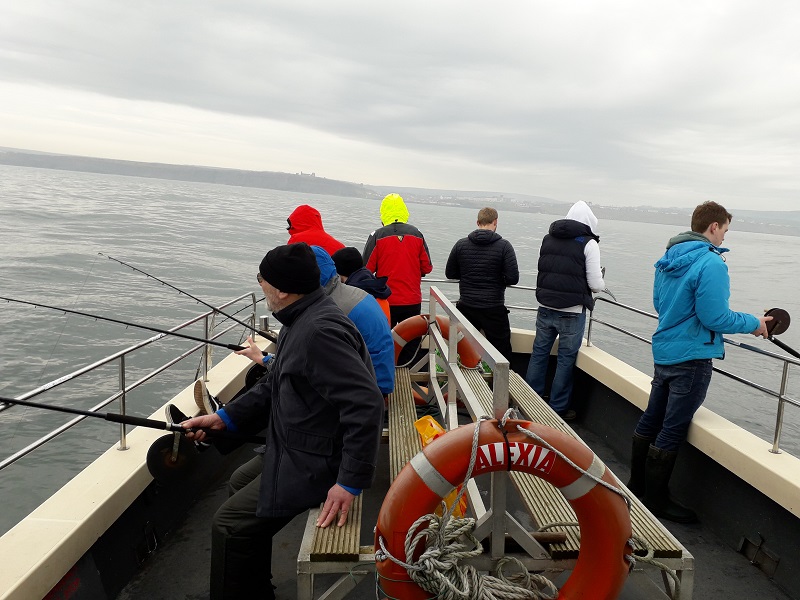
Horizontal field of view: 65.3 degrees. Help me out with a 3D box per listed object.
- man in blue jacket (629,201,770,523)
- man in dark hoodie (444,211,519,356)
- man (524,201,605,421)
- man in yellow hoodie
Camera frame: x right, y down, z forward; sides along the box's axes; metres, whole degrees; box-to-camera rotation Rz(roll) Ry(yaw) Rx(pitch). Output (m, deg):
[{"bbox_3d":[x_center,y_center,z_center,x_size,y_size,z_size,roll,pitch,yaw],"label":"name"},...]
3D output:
[{"bbox_3d":[1.610,0.330,3.360,0.600,1.710,0.550,3,9,-15],"label":"man in blue jacket"},{"bbox_3d":[0.700,0.090,5.200,0.600,1.700,0.500,7,9,12],"label":"man in dark hoodie"},{"bbox_3d":[1.420,0.070,5.160,0.500,1.740,0.580,-4,13,-44],"label":"man"},{"bbox_3d":[0.000,0.040,5.130,0.600,1.770,0.500,5,9,0],"label":"man in yellow hoodie"}]

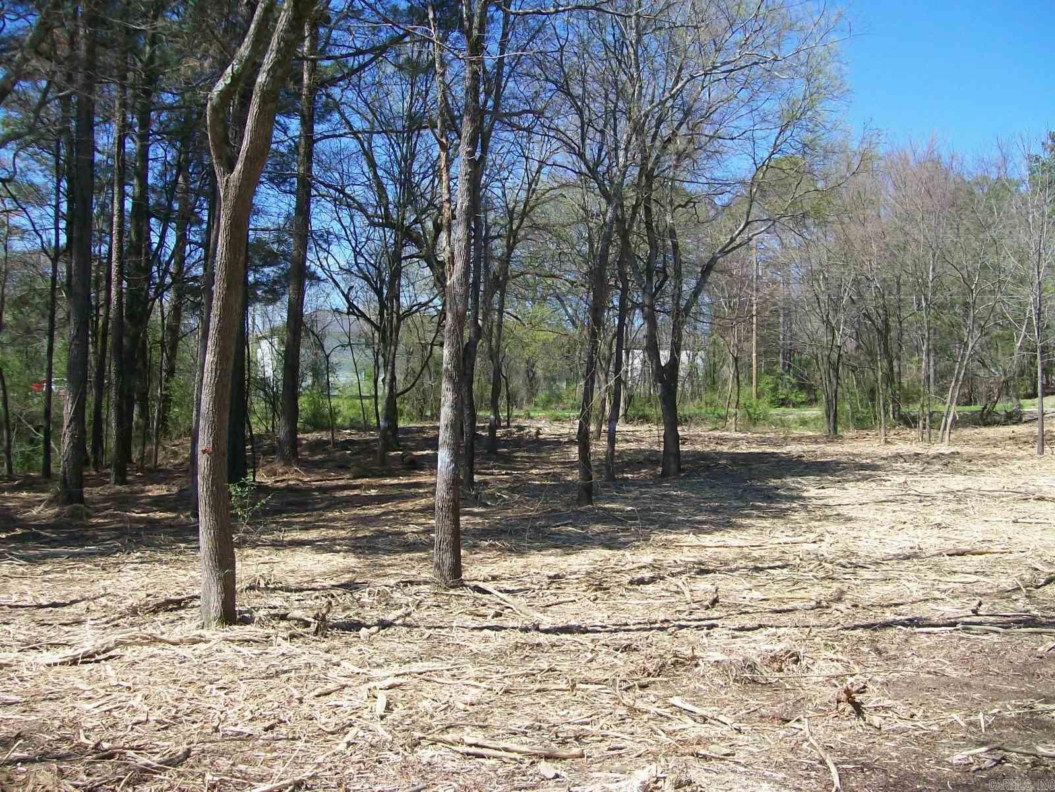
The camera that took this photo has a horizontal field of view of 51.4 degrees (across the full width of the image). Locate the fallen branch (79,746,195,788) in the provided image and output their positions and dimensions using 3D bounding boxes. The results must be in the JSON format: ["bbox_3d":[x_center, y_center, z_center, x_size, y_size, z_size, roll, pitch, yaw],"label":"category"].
[{"bbox_3d":[-1.585,1.467,4.450,0.438,0.090,0.190,-1,1,-36],"label":"fallen branch"}]

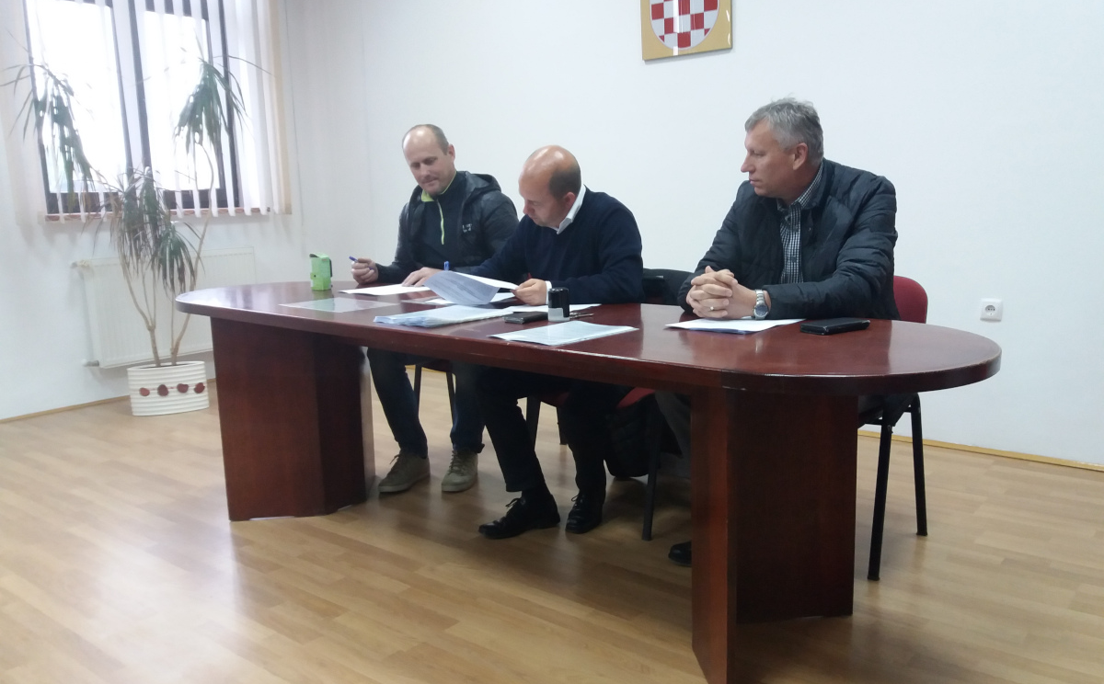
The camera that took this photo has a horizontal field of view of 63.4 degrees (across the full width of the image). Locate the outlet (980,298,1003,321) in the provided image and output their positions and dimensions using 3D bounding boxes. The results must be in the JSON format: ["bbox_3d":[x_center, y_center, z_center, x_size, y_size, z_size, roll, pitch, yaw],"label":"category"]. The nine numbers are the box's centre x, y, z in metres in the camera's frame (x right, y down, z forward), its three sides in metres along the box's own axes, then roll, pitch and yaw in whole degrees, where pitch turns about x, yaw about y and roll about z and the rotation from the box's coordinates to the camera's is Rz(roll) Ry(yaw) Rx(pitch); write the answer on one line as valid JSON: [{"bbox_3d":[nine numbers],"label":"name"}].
[{"bbox_3d":[1.696,-0.125,3.444,0.081,0.081,0.015,6,12,39],"label":"outlet"}]

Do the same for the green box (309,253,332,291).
[{"bbox_3d":[-0.885,-0.272,3.418,0.072,0.141,0.045,6,12,38],"label":"green box"}]

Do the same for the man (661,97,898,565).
[{"bbox_3d":[0.634,-0.001,2.490,0.630,1.310,0.680,7,13,42],"label":"man"}]

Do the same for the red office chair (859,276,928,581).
[{"bbox_3d":[0.812,0.209,2.711,0.540,0.810,0.570,6,12,39],"label":"red office chair"}]

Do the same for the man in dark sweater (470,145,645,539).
[{"bbox_3d":[0.059,-0.019,2.941,0.640,1.230,0.660,7,13,42],"label":"man in dark sweater"}]

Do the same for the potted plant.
[{"bbox_3d":[-2.075,-0.548,4.638,0.800,1.850,1.170,6,12,39],"label":"potted plant"}]

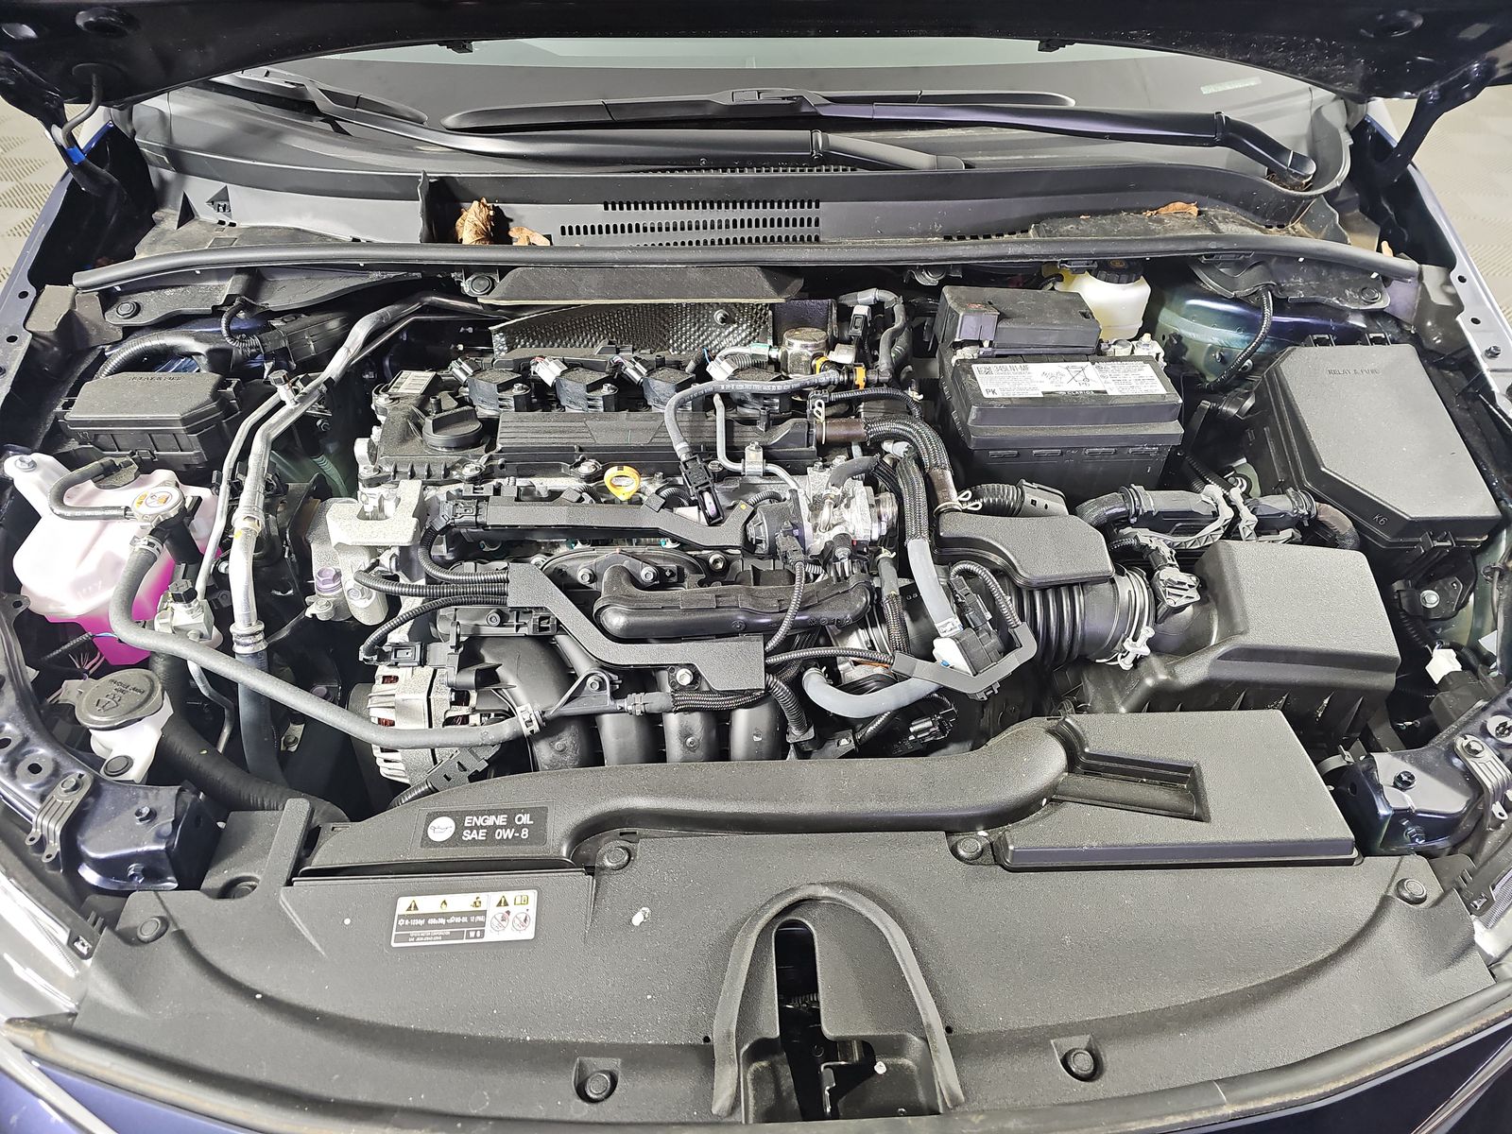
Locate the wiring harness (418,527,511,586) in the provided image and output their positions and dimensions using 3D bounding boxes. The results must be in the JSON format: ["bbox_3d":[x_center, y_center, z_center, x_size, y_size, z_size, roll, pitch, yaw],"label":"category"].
[{"bbox_3d":[-0.266,-0.010,0.920,0.089,0.044,0.041,-1,41,-2],"label":"wiring harness"}]

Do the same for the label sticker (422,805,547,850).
[{"bbox_3d":[-0.185,0.178,0.685,0.084,0.002,0.029,-1,46,-2],"label":"label sticker"}]

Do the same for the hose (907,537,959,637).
[{"bbox_3d":[0.154,0.015,0.865,0.027,0.027,0.097,-20,76,14],"label":"hose"}]

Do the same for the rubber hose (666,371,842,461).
[{"bbox_3d":[0.001,-0.139,0.903,0.163,0.042,0.104,-1,41,-2],"label":"rubber hose"}]

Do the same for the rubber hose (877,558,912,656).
[{"bbox_3d":[0.126,0.033,0.912,0.022,0.022,0.098,-9,80,5],"label":"rubber hose"}]

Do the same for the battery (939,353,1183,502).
[{"bbox_3d":[0.314,-0.143,1.093,0.207,0.190,0.175,-1,44,0],"label":"battery"}]

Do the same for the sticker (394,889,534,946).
[{"bbox_3d":[-0.197,0.238,0.680,0.094,0.002,0.035,-1,49,-6],"label":"sticker"}]

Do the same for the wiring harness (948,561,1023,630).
[{"bbox_3d":[0.197,0.025,0.862,0.062,0.045,0.049,-1,41,-2],"label":"wiring harness"}]

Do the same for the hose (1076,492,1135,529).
[{"bbox_3d":[0.325,-0.050,0.935,0.056,0.042,0.045,-1,44,0],"label":"hose"}]

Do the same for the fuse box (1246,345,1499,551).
[{"bbox_3d":[0.547,-0.085,0.942,0.152,0.130,0.215,-2,54,0],"label":"fuse box"}]

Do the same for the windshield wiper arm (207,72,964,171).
[{"bbox_3d":[-0.220,-0.494,1.141,0.896,0.055,0.065,7,44,2],"label":"windshield wiper arm"}]

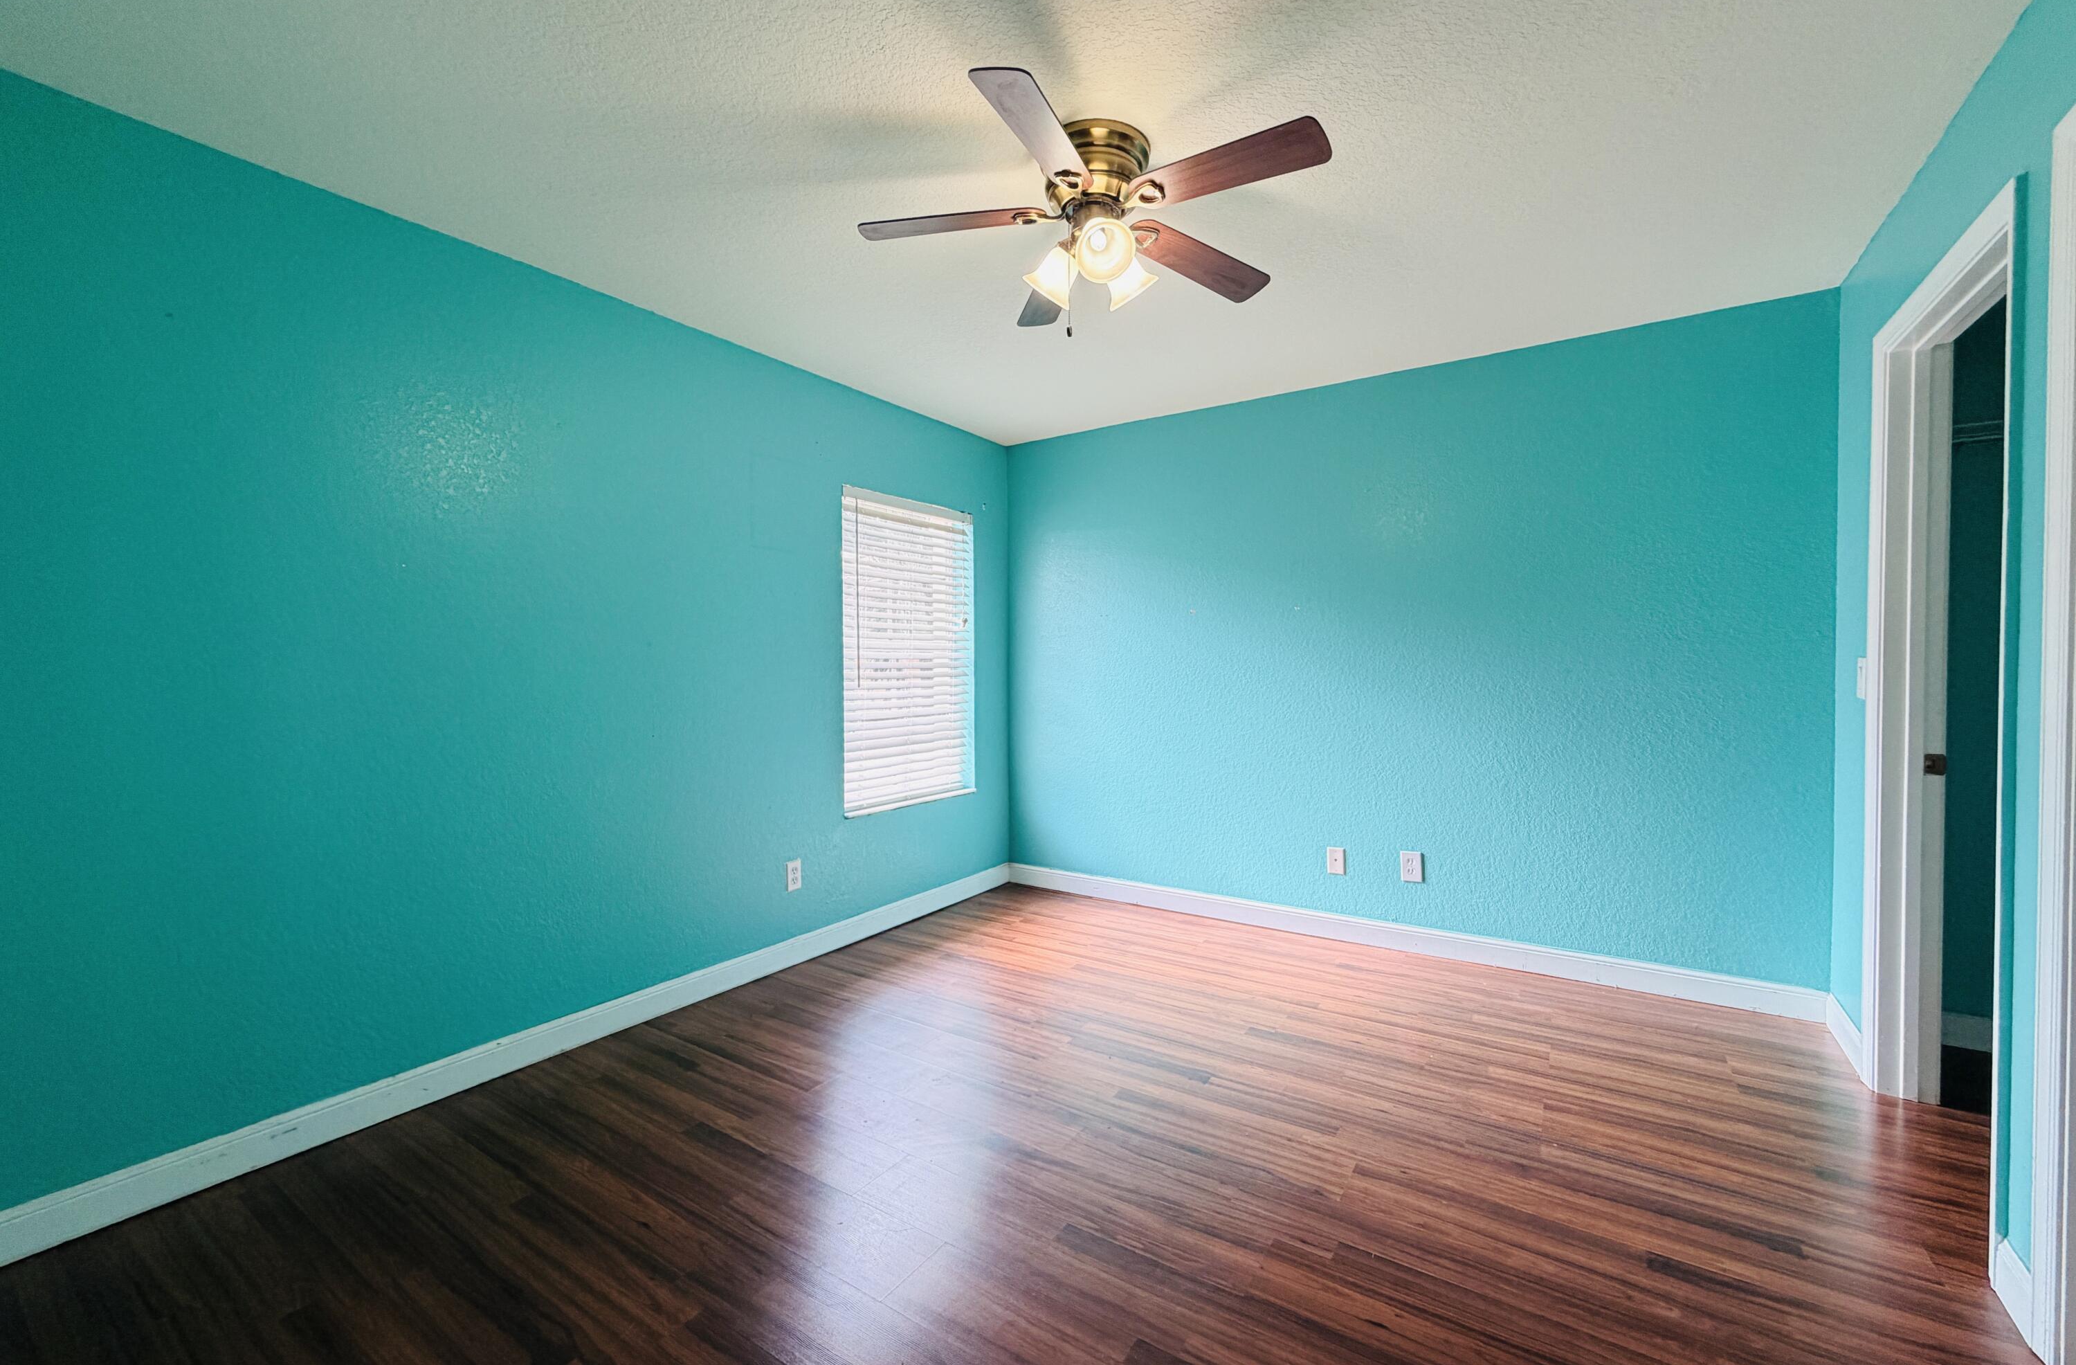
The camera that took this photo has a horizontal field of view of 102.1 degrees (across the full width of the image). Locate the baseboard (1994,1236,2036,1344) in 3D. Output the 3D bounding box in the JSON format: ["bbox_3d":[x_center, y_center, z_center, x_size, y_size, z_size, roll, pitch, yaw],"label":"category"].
[{"bbox_3d":[1.792,1.128,1.541,0.018,0.112,0.171,1,2,34],"label":"baseboard"}]

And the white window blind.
[{"bbox_3d":[-0.618,-0.156,4.031,0.075,1.420,0.895,1,2,34],"label":"white window blind"}]

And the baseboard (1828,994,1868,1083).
[{"bbox_3d":[2.505,1.100,2.612,0.018,0.112,0.474,1,2,34],"label":"baseboard"}]

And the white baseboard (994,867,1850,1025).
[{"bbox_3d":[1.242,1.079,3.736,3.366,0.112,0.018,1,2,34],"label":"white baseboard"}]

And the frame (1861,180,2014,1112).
[{"bbox_3d":[2.159,0.108,1.955,0.145,2.128,0.969,1,2,34],"label":"frame"}]

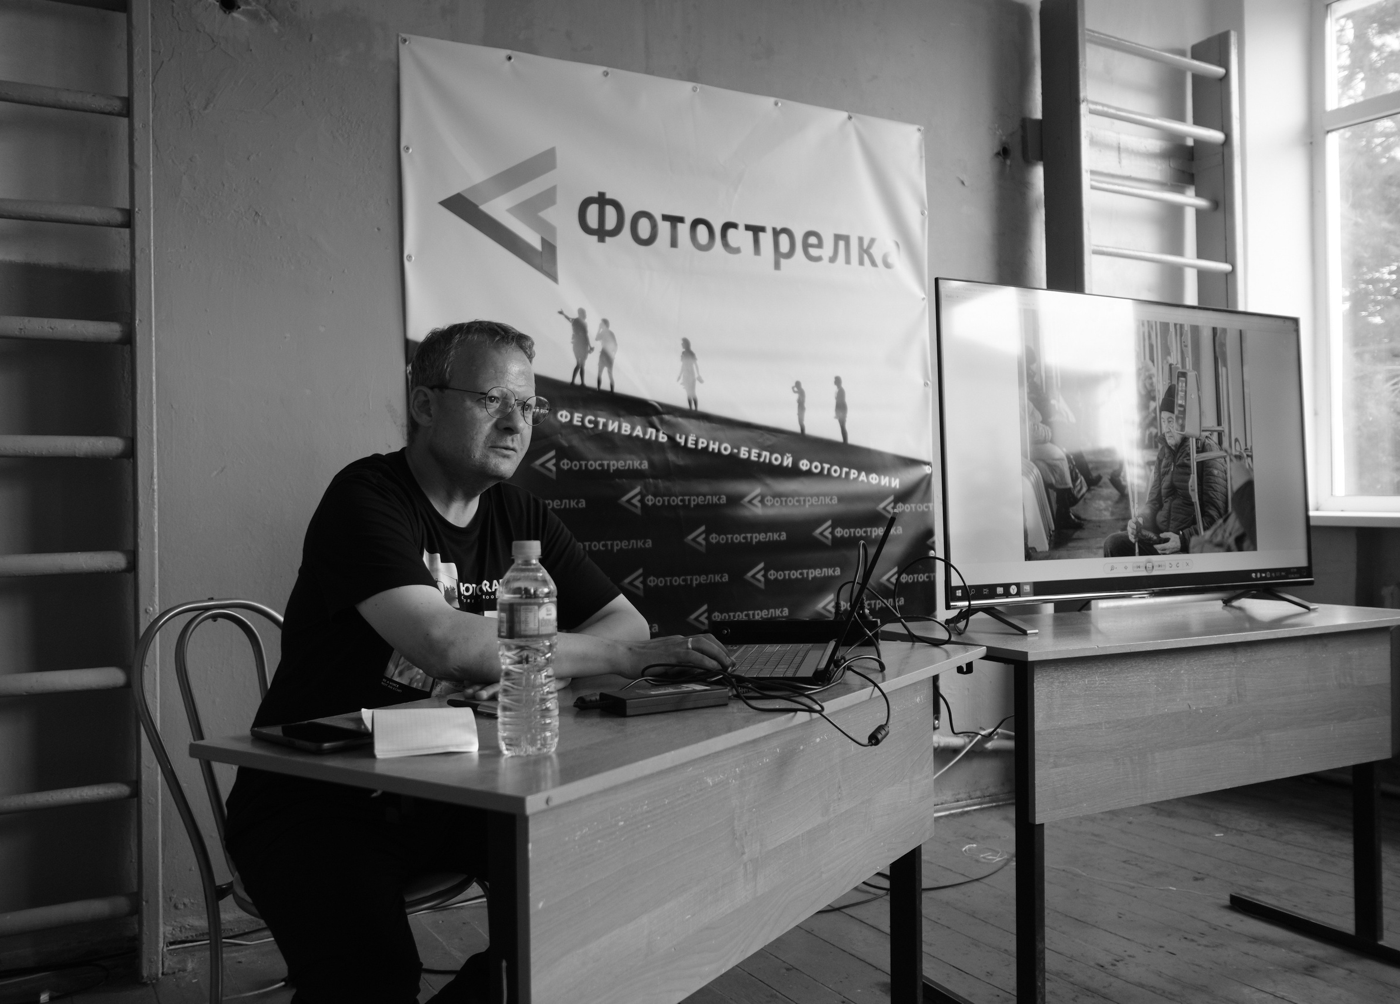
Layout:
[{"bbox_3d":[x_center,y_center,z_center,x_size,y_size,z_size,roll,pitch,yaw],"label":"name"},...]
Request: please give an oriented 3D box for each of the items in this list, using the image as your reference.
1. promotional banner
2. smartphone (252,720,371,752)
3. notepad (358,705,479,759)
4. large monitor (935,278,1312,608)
[{"bbox_3d":[0.006,-0.363,3.286,1.712,1.720,0.040,-1,-1,-28],"label":"promotional banner"},{"bbox_3d":[-0.432,0.262,1.264,0.150,0.011,0.069,-1,-1,41],"label":"smartphone"},{"bbox_3d":[-0.290,0.242,1.209,0.107,0.045,0.058,-1,-1,-16],"label":"notepad"},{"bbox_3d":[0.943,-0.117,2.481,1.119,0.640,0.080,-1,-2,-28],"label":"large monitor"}]

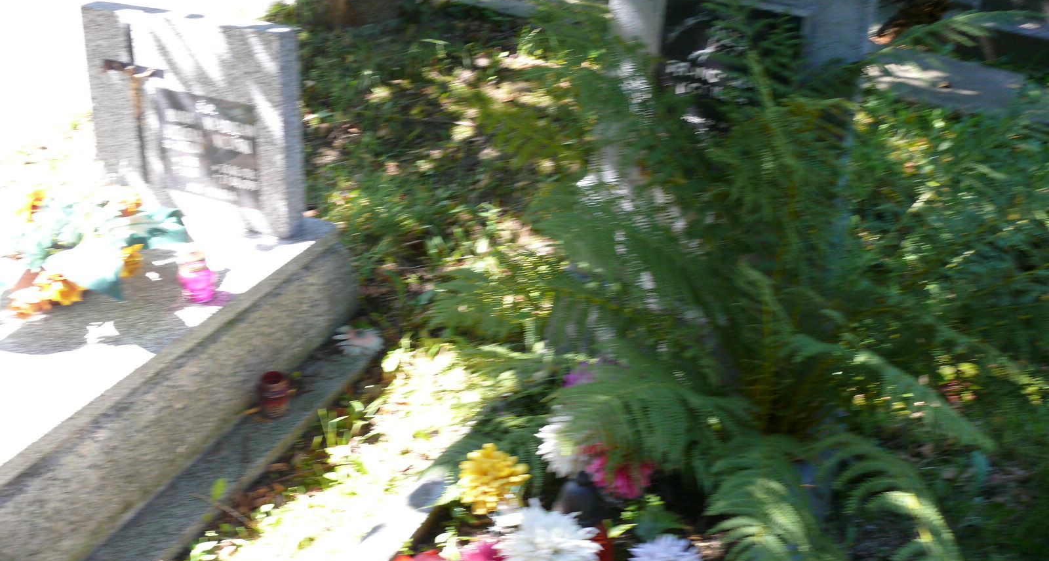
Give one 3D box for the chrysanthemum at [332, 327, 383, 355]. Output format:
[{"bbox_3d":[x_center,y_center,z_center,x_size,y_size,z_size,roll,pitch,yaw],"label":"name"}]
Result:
[{"bbox_3d":[-0.405,0.147,2.587,0.118,0.038,0.118,18,32,22],"label":"chrysanthemum"}]

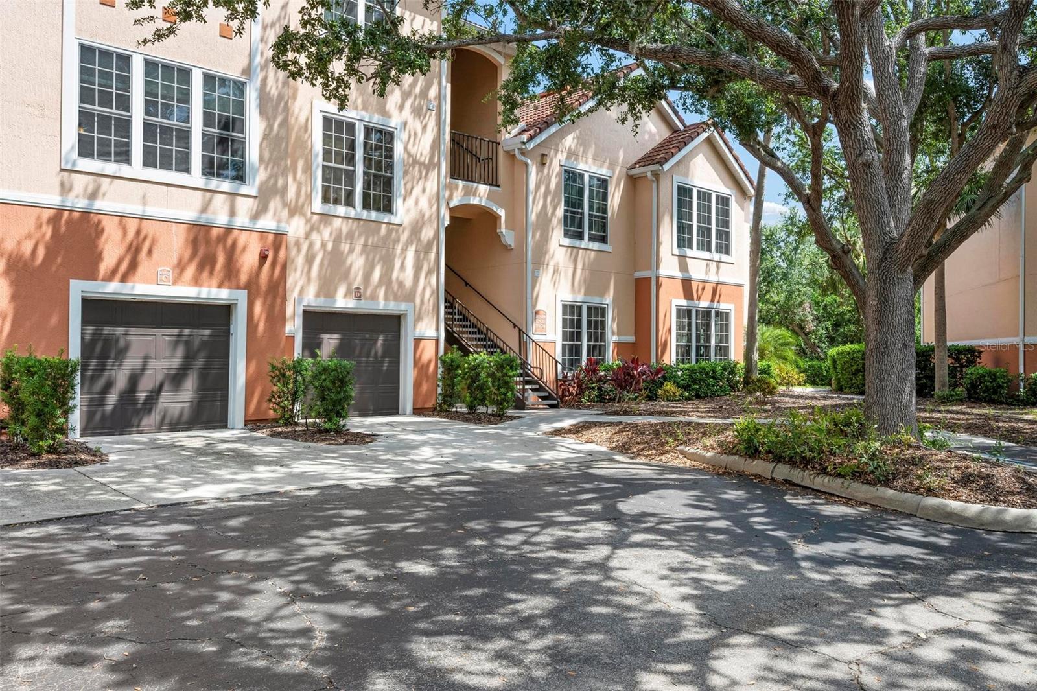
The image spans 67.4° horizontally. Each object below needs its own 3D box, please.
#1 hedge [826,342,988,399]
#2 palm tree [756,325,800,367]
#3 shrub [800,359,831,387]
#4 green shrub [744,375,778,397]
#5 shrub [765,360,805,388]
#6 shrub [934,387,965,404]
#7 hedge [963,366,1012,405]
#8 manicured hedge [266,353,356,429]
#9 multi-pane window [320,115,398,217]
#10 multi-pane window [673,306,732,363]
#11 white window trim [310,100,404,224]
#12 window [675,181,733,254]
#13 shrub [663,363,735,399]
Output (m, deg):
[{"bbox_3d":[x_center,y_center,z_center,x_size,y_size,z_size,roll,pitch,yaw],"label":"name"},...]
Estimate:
[{"bbox_3d":[12.100,0.765,24.400,1.050,1.620,4.400,1,-1,-40],"label":"hedge"},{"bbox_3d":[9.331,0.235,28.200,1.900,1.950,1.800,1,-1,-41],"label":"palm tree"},{"bbox_3d":[10.618,0.984,27.800,1.100,1.000,1.050,1,-1,-41],"label":"shrub"},{"bbox_3d":[7.041,1.160,22.688,0.828,0.593,0.759,1,-1,-41],"label":"green shrub"},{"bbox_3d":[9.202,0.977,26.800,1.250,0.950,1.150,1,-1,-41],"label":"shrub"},{"bbox_3d":[11.476,1.326,20.700,0.760,0.440,0.700,1,-1,-40],"label":"shrub"},{"bbox_3d":[12.611,1.056,20.900,1.180,1.010,1.150,1,-1,-40],"label":"hedge"},{"bbox_3d":[-3.639,0.744,13.598,0.787,1.311,1.891,1,-1,-41],"label":"manicured hedge"},{"bbox_3d":[-3.133,-3.540,15.365,1.700,1.750,0.120,1,-1,-40],"label":"multi-pane window"},{"bbox_3d":[5.418,-0.149,22.750,2.732,1.856,0.110,1,-1,-41],"label":"multi-pane window"},{"bbox_3d":[-3.283,-3.713,16.081,2.123,2.218,0.100,1,-1,-41],"label":"white window trim"},{"bbox_3d":[5.455,-3.636,22.786,2.719,1.877,0.110,1,-1,-41],"label":"window"},{"bbox_3d":[5.079,0.909,21.320,2.553,0.952,0.994,1,-1,-41],"label":"shrub"}]

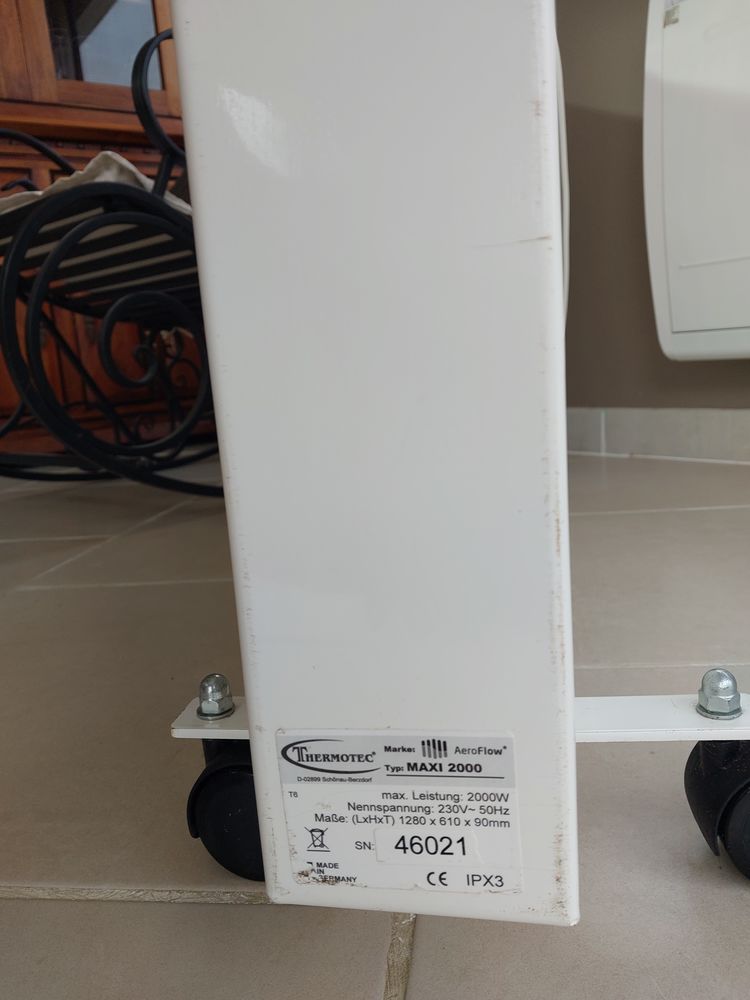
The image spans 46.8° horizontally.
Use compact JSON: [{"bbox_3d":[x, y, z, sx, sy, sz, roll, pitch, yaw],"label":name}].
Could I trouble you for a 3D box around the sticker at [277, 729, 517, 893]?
[{"bbox_3d":[0.006,0.085,0.237,0.065,0.046,0.002,-2,11,11],"label":"sticker"}]

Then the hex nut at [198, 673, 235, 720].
[{"bbox_3d":[-0.067,0.081,0.360,0.016,0.017,0.016,-3,11,8],"label":"hex nut"}]

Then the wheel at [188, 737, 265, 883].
[{"bbox_3d":[-0.045,0.121,0.366,0.055,0.061,0.044,-3,11,8],"label":"wheel"}]

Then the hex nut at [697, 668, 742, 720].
[{"bbox_3d":[0.133,0.074,0.333,0.016,0.017,0.016,-3,11,8],"label":"hex nut"}]

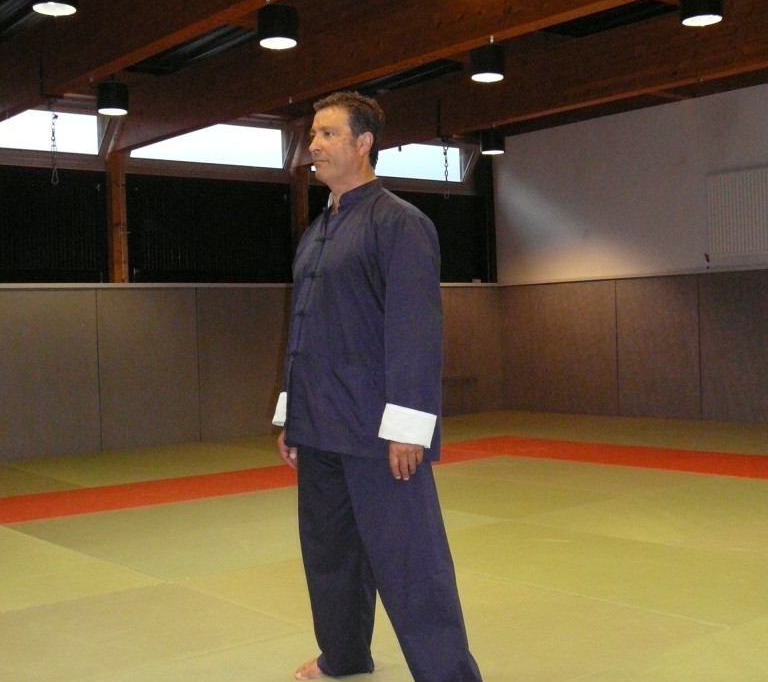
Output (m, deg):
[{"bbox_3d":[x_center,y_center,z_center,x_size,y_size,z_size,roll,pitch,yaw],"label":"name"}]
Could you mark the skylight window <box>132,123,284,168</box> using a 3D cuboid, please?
[{"bbox_3d":[-1.667,-1.877,10.704,1.700,0.400,0.080,-2,1,-39],"label":"skylight window"}]

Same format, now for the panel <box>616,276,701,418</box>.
[{"bbox_3d":[2.755,0.068,11.270,0.070,1.430,1.022,-2,1,-39],"label":"panel"}]

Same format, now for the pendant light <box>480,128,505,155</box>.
[{"bbox_3d":[1.077,-1.964,11.119,0.228,0.205,0.228,-2,1,0],"label":"pendant light"}]

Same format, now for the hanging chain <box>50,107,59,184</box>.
[{"bbox_3d":[-2.163,-1.282,7.374,0.046,0.521,0.035,-2,1,-39],"label":"hanging chain"}]

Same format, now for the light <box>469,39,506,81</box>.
[{"bbox_3d":[0.701,-1.907,7.652,0.228,0.205,0.228,-2,1,0],"label":"light"}]

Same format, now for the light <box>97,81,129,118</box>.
[{"bbox_3d":[-2.042,-1.828,8.469,0.228,0.205,0.228,-2,1,-39],"label":"light"}]

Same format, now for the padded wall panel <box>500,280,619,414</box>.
[{"bbox_3d":[1.899,0.082,12.328,0.070,1.430,1.701,-2,1,-39],"label":"padded wall panel"}]

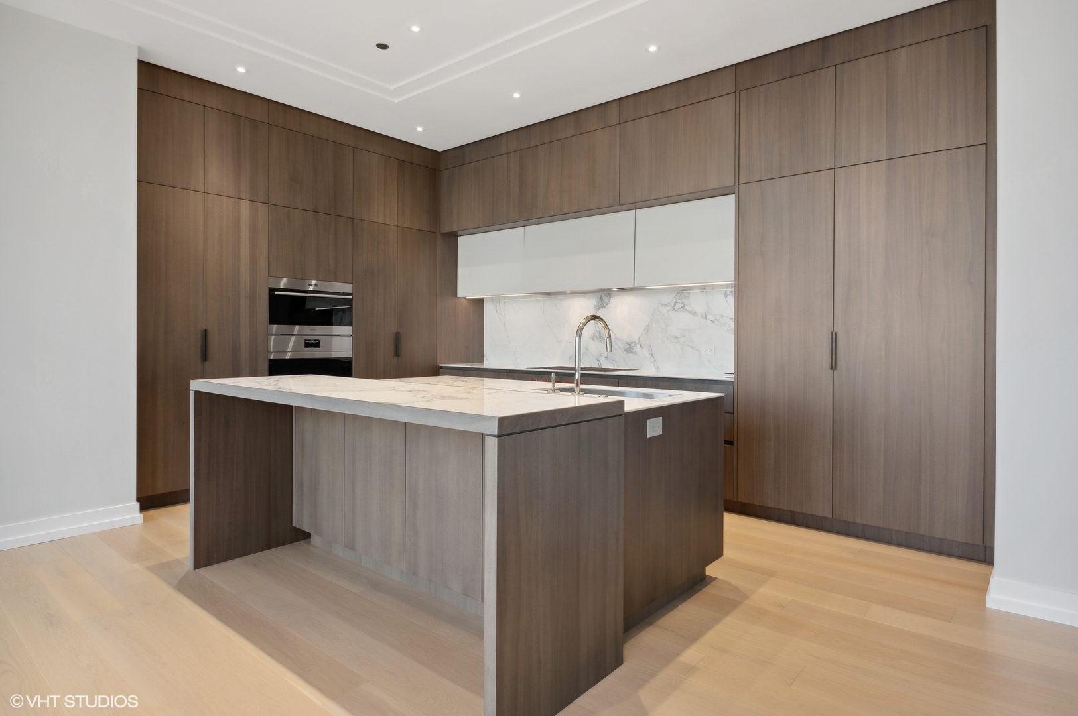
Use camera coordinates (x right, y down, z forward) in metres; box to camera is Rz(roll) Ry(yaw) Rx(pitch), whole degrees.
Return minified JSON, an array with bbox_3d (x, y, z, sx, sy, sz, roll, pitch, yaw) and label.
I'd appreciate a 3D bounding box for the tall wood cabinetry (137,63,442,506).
[{"bbox_3d":[-2.140,-0.515,5.130,0.620,3.080,2.700,2,2,40],"label":"tall wood cabinetry"}]

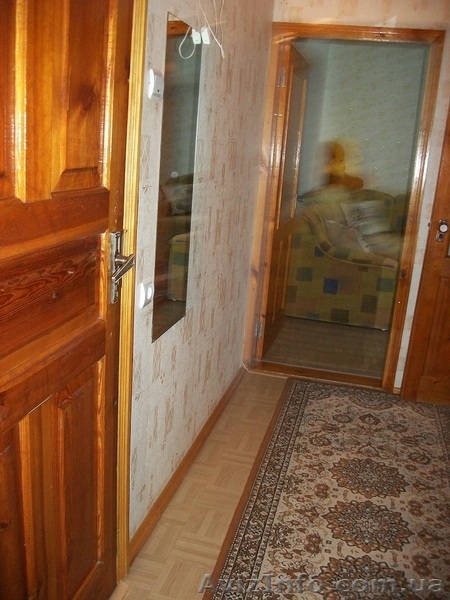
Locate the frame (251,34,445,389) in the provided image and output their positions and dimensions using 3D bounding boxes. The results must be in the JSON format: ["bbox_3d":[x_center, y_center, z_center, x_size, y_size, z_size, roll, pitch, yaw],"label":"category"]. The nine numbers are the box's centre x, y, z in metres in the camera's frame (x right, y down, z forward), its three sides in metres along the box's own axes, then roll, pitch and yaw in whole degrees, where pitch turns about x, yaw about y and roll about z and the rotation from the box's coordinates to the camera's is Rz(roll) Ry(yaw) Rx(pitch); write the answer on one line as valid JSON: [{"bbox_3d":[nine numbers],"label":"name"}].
[{"bbox_3d":[0.699,-0.517,3.447,0.940,2.130,0.140,7,14,13],"label":"frame"}]

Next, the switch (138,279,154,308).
[{"bbox_3d":[-0.233,-0.016,1.646,0.025,0.080,0.080,7,14,13],"label":"switch"}]

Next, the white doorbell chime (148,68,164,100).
[{"bbox_3d":[-0.191,-0.611,1.578,0.018,0.080,0.075,7,13,12],"label":"white doorbell chime"}]

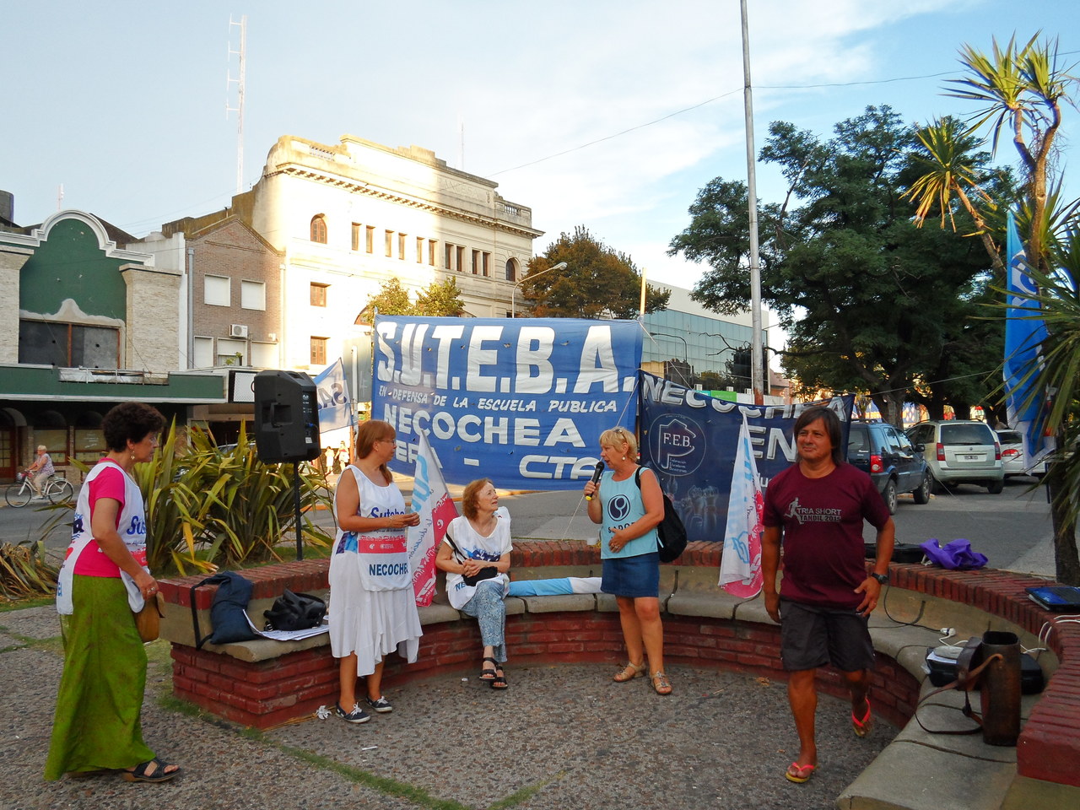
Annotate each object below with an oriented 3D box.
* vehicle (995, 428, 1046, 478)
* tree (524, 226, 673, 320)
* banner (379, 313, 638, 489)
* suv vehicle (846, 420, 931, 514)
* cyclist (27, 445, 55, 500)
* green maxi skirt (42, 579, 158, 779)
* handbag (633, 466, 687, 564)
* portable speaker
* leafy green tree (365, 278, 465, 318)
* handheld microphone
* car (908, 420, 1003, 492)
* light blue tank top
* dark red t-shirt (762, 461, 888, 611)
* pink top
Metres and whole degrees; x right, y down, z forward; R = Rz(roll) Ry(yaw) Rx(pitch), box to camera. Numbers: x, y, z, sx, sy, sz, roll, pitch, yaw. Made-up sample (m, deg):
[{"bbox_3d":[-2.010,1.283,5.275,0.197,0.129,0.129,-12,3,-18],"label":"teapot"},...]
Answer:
[{"bbox_3d":[14.300,1.506,26.100,1.680,1.440,4.200,-1,-2,2],"label":"vehicle"},{"bbox_3d":[3.064,-3.263,46.000,8.100,12.600,8.000,-2,-2,37],"label":"tree"},{"bbox_3d":[-0.375,-0.020,7.750,2.720,1.520,0.140,-1,-2,21],"label":"banner"},{"bbox_3d":[6.330,1.181,16.430,1.760,1.660,4.200,-2,-2,37],"label":"suv vehicle"},{"bbox_3d":[-12.738,1.712,21.500,0.460,1.430,0.640,-2,-2,41],"label":"cyclist"},{"bbox_3d":[-1.971,1.221,3.780,0.480,0.920,0.470,0,-2,-3],"label":"green maxi skirt"},{"bbox_3d":[0.749,0.695,5.320,0.320,0.560,0.260,-2,-2,37],"label":"handbag"},{"bbox_3d":[-1.815,0.082,6.050,0.360,0.650,0.390,-3,-2,17],"label":"portable speaker"},{"bbox_3d":[-5.662,-1.421,38.000,4.500,8.600,4.500,-2,-2,39],"label":"leafy green tree"},{"bbox_3d":[0.329,0.457,5.100,0.052,0.255,0.052,18,-17,0],"label":"handheld microphone"},{"bbox_3d":[10.000,1.281,21.100,1.720,1.670,3.950,-1,-2,4],"label":"car"},{"bbox_3d":[0.550,0.669,5.160,0.390,0.570,0.270,-1,-2,28],"label":"light blue tank top"},{"bbox_3d":[1.336,0.608,3.930,0.570,0.670,0.320,-1,-2,25],"label":"dark red t-shirt"},{"bbox_3d":[-1.948,0.509,3.780,0.300,0.530,0.450,0,-2,-6],"label":"pink top"}]

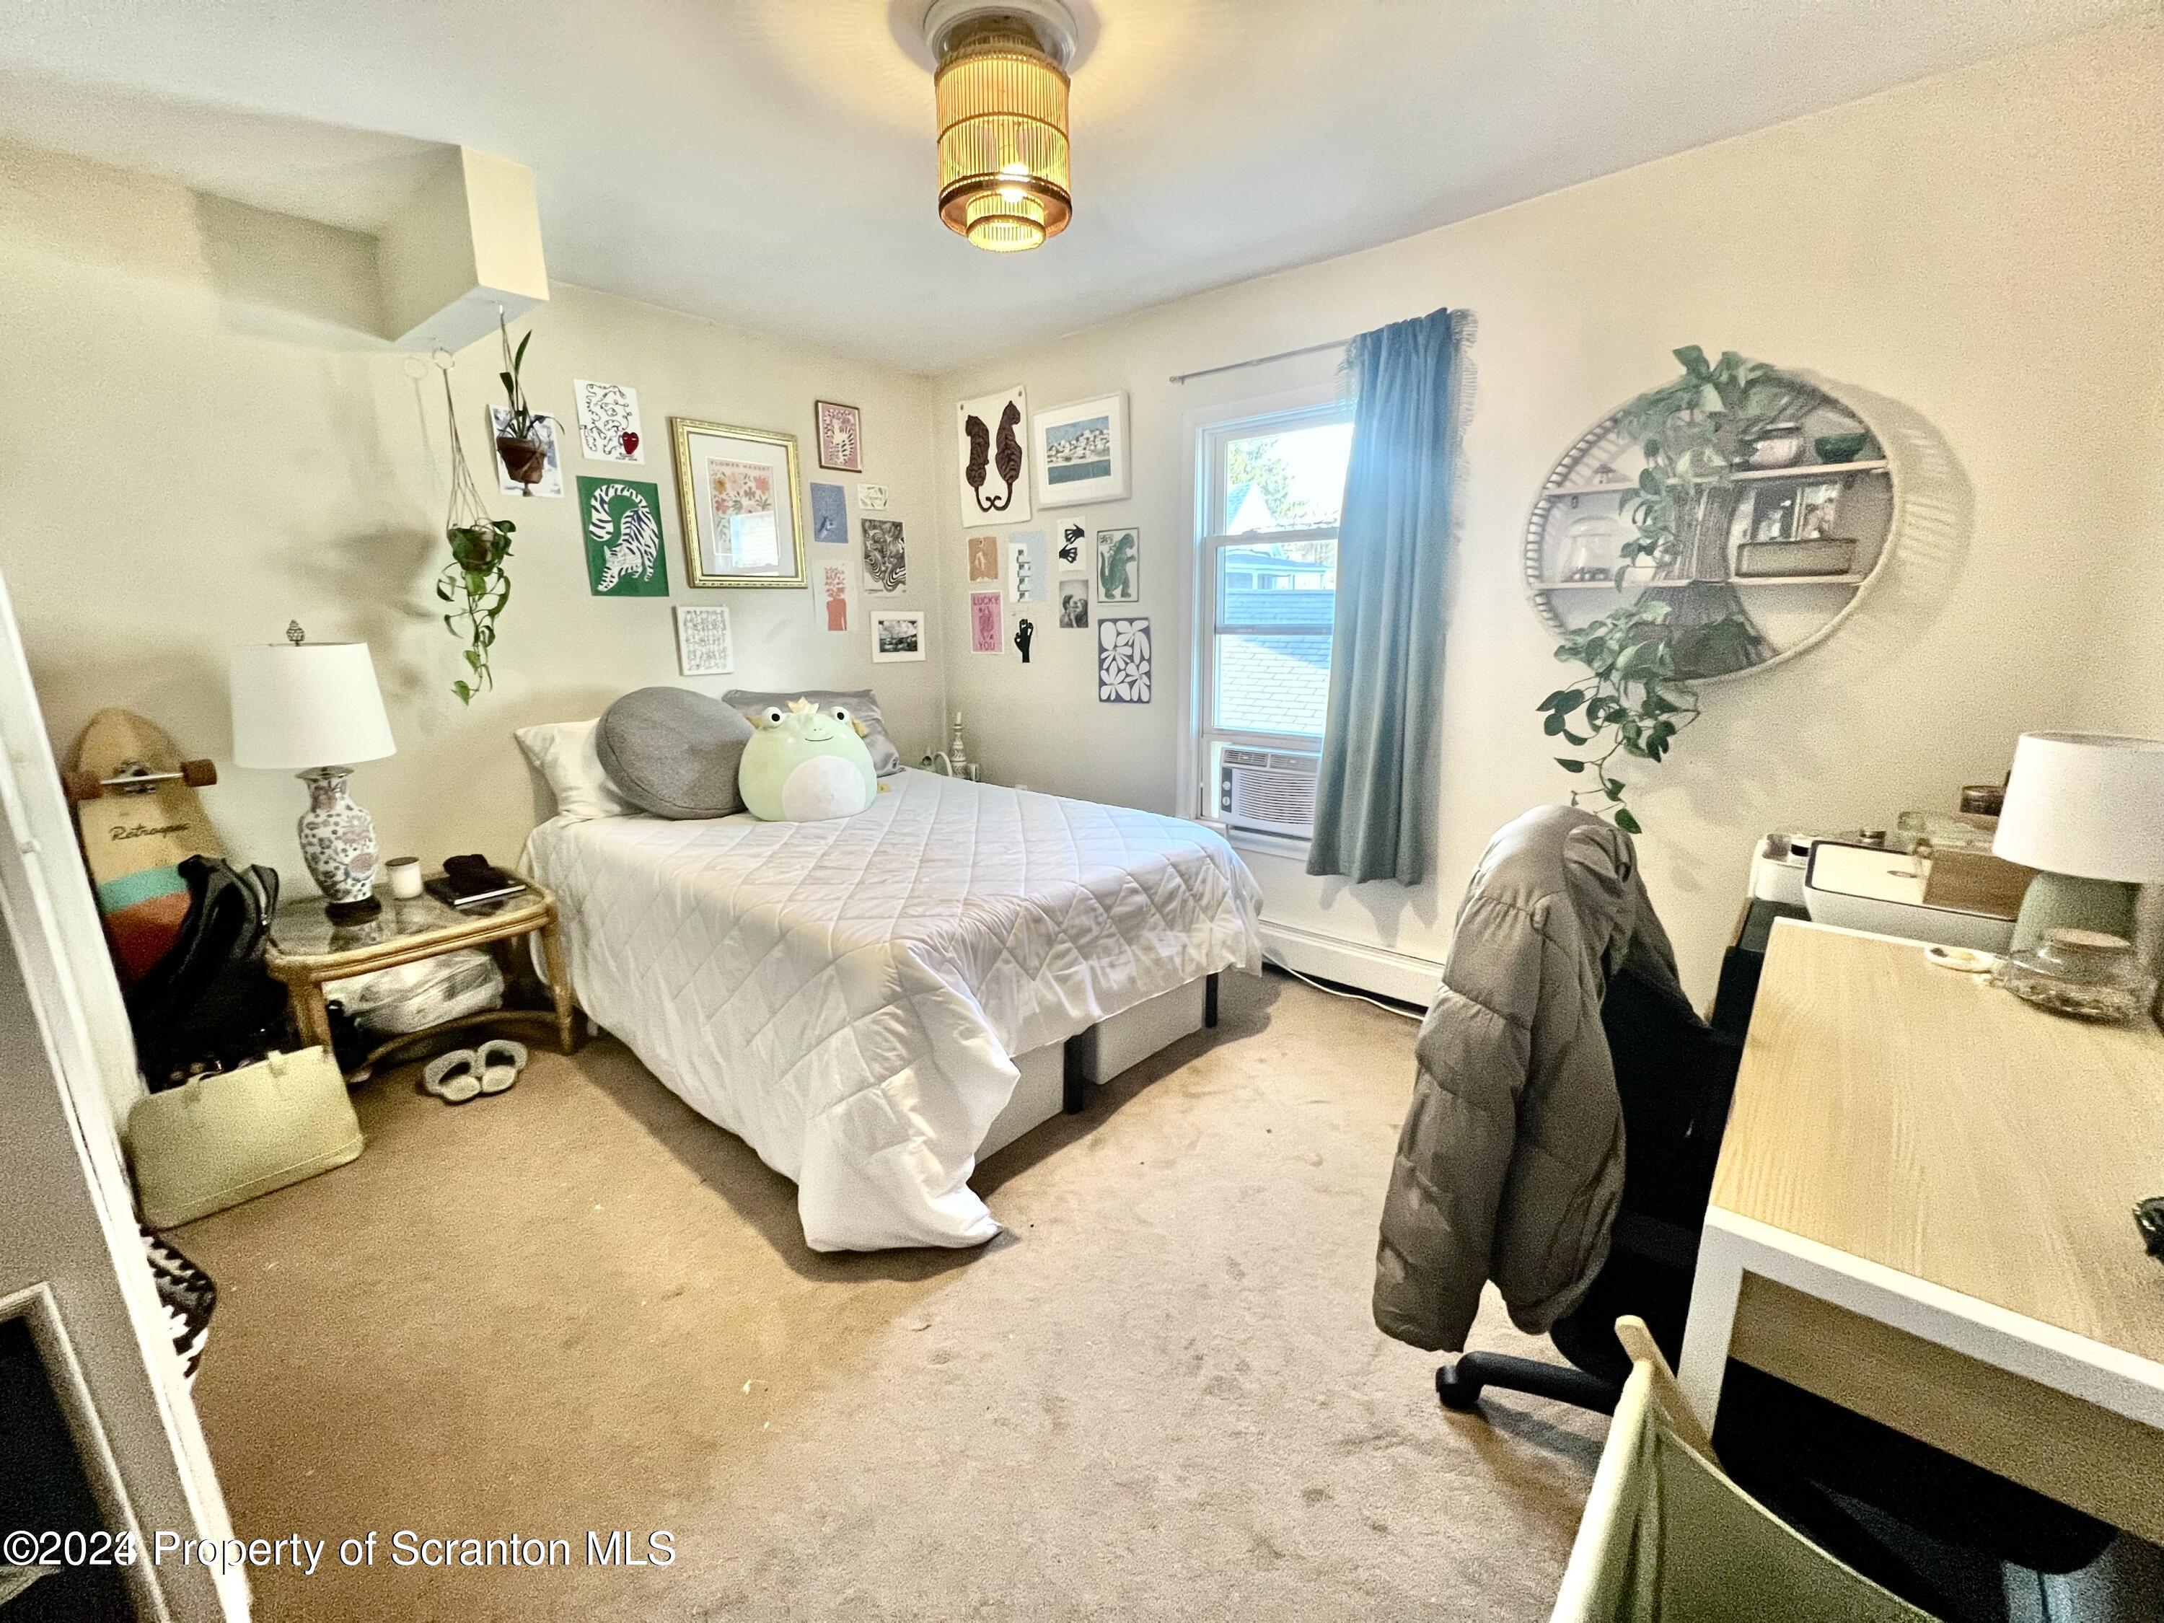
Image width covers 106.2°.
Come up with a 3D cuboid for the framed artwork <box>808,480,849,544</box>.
[{"bbox_3d":[-1.096,-1.290,3.531,0.015,0.240,0.169,11,18,39],"label":"framed artwork"}]

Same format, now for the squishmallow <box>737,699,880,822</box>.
[{"bbox_3d":[-0.979,-0.196,2.831,0.440,0.400,0.360,-10,15,-33],"label":"squishmallow"}]

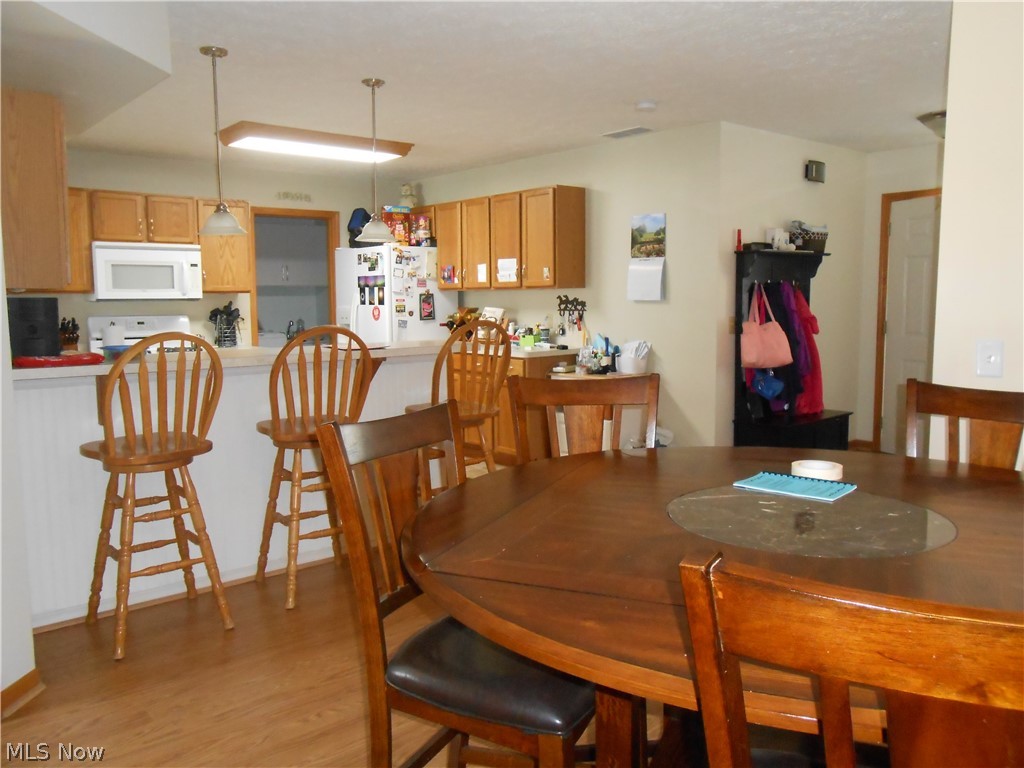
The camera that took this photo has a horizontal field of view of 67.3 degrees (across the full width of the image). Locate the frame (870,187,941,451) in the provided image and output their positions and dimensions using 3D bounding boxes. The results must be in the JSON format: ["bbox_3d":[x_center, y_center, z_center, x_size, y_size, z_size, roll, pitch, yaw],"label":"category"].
[{"bbox_3d":[3.335,-0.461,6.097,0.100,2.120,0.895,-6,9,-40],"label":"frame"}]

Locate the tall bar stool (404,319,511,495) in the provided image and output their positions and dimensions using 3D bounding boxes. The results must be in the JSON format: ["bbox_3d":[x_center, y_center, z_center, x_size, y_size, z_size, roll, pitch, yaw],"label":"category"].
[{"bbox_3d":[-0.288,0.273,3.974,0.470,1.190,0.540,-5,7,-34],"label":"tall bar stool"}]

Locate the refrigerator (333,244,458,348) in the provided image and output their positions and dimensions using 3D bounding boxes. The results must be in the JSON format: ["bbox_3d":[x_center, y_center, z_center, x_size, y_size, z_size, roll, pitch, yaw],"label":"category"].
[{"bbox_3d":[-1.058,-0.370,7.175,0.770,1.755,0.930,-6,9,-40],"label":"refrigerator"}]

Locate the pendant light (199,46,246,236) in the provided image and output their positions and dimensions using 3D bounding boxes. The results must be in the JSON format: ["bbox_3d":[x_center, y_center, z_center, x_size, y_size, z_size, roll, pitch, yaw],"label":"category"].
[{"bbox_3d":[-1.354,-1.106,3.541,0.220,0.825,0.220,-6,9,-40],"label":"pendant light"}]

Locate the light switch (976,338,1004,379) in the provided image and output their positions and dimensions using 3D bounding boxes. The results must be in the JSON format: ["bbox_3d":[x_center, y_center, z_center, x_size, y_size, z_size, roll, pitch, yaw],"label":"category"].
[{"bbox_3d":[1.529,-0.081,2.461,0.015,0.117,0.070,-6,9,-40],"label":"light switch"}]

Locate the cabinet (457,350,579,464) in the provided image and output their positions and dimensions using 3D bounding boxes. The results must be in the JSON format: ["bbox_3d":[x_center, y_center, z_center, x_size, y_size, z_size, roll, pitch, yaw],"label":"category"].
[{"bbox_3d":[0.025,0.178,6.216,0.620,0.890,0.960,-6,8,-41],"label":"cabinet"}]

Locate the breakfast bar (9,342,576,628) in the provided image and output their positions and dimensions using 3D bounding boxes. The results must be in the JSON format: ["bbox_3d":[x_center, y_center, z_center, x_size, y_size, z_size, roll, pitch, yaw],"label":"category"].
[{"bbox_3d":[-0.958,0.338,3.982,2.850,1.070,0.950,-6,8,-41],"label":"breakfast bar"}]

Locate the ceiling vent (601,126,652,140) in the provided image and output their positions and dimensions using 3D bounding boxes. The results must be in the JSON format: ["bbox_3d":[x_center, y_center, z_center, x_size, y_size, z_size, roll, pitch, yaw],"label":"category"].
[{"bbox_3d":[0.812,-1.742,5.374,0.170,0.020,0.370,-6,8,-41],"label":"ceiling vent"}]

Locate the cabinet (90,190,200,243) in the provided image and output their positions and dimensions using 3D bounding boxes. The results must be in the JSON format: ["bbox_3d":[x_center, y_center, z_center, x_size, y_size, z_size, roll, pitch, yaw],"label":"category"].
[{"bbox_3d":[-2.885,-1.266,5.959,0.760,0.385,0.320,-6,8,-41],"label":"cabinet"}]

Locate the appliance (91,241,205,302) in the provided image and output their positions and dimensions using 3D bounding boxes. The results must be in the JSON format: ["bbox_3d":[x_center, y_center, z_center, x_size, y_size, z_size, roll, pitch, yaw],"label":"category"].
[{"bbox_3d":[-2.865,-0.864,5.964,0.760,0.415,0.400,-6,8,-41],"label":"appliance"}]

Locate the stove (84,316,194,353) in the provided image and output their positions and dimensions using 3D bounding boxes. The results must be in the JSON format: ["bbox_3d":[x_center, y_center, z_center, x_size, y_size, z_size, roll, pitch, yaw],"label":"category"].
[{"bbox_3d":[-2.762,0.079,5.967,0.760,1.185,0.680,-6,8,-41],"label":"stove"}]

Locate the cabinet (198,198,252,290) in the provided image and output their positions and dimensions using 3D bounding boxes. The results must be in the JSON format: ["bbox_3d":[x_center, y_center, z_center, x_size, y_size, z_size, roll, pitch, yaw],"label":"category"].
[{"bbox_3d":[-2.446,-1.139,6.441,0.420,0.745,0.325,-6,9,-40],"label":"cabinet"}]

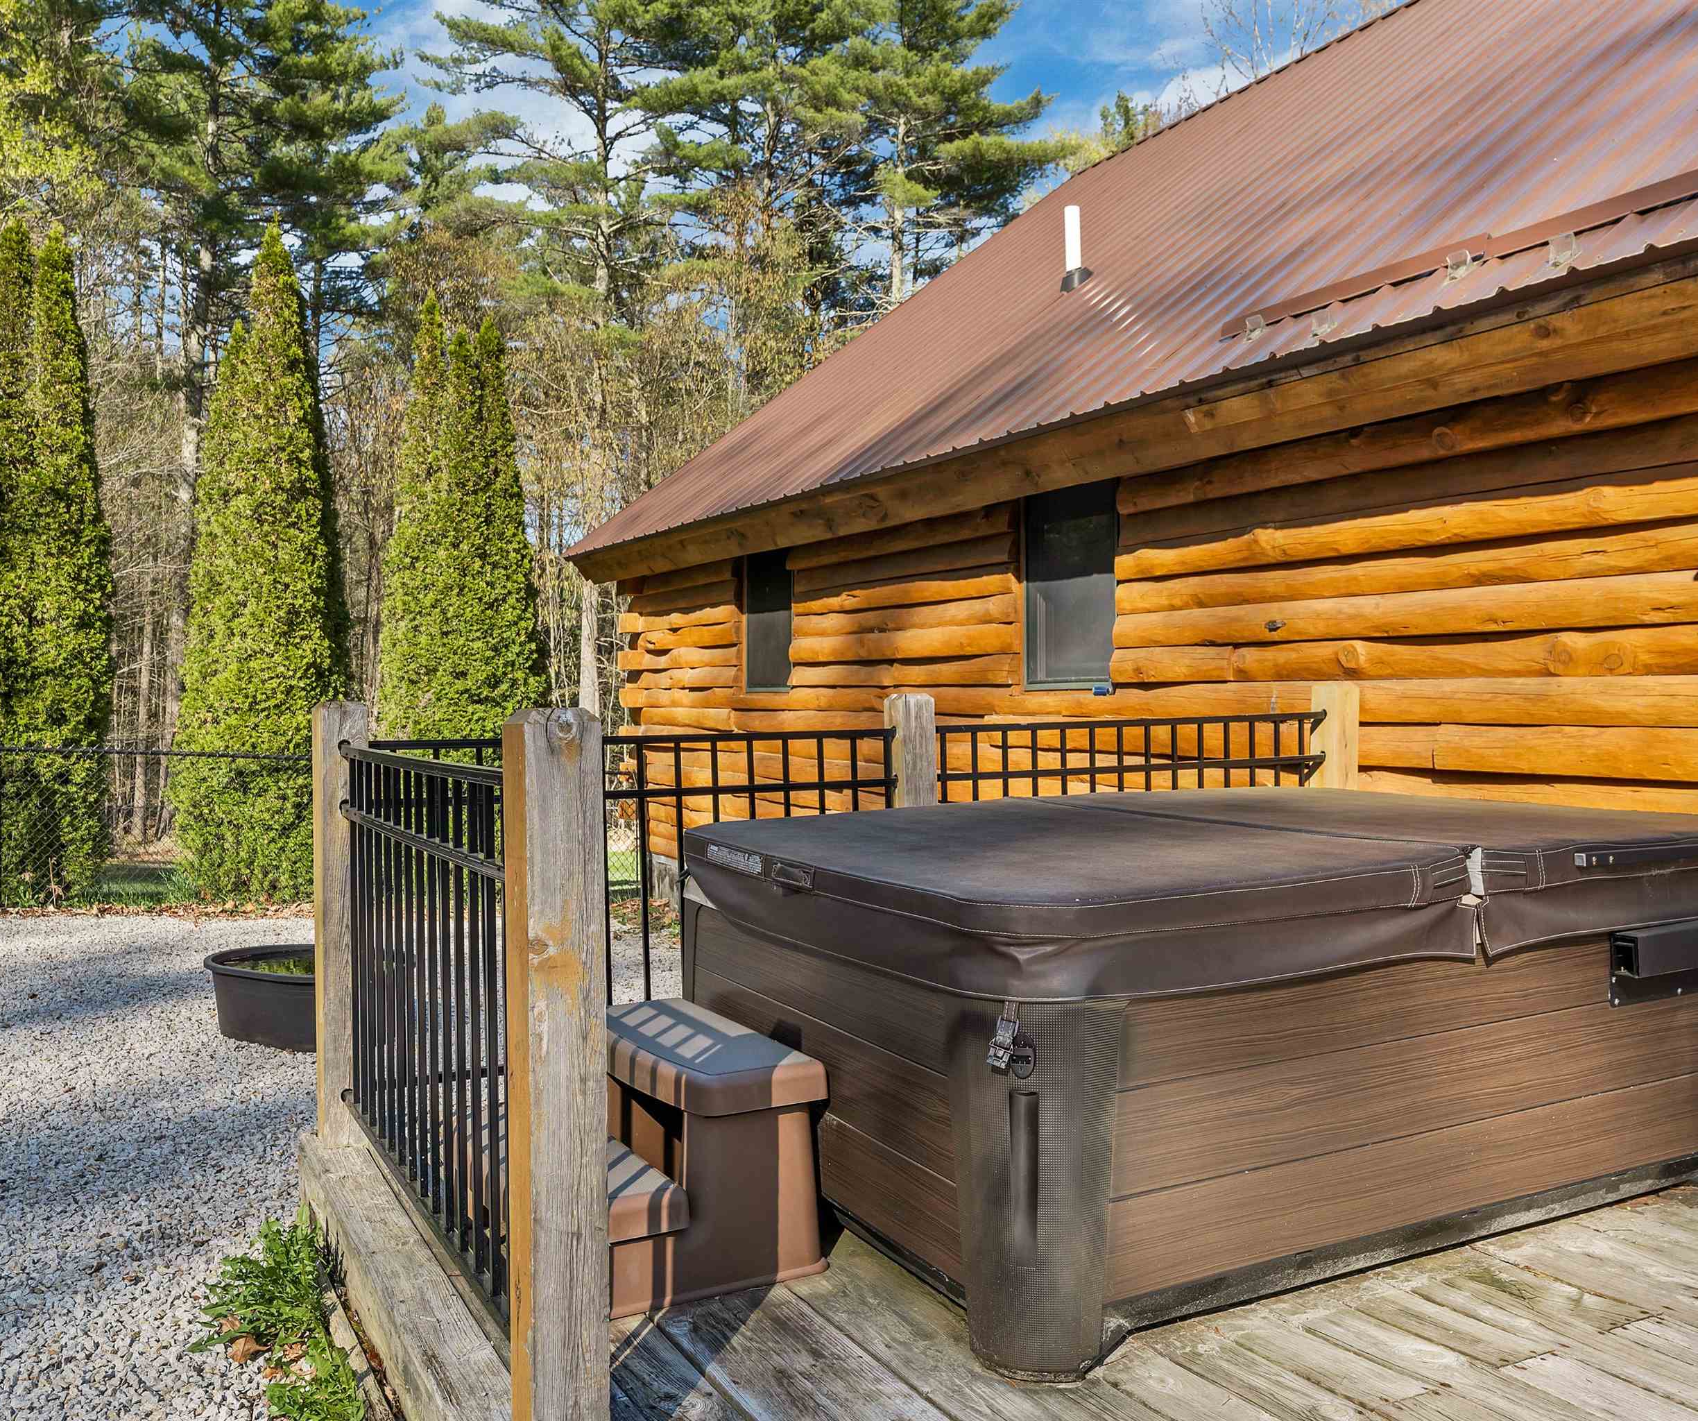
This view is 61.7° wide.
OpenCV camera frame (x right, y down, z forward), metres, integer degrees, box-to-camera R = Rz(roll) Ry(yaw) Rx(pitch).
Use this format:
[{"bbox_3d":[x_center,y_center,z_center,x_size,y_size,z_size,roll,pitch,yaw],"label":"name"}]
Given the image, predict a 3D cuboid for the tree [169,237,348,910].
[{"bbox_3d":[-5.020,-1.241,12.100,1.475,5.716,1.475,-1,1,-22],"label":"tree"}]

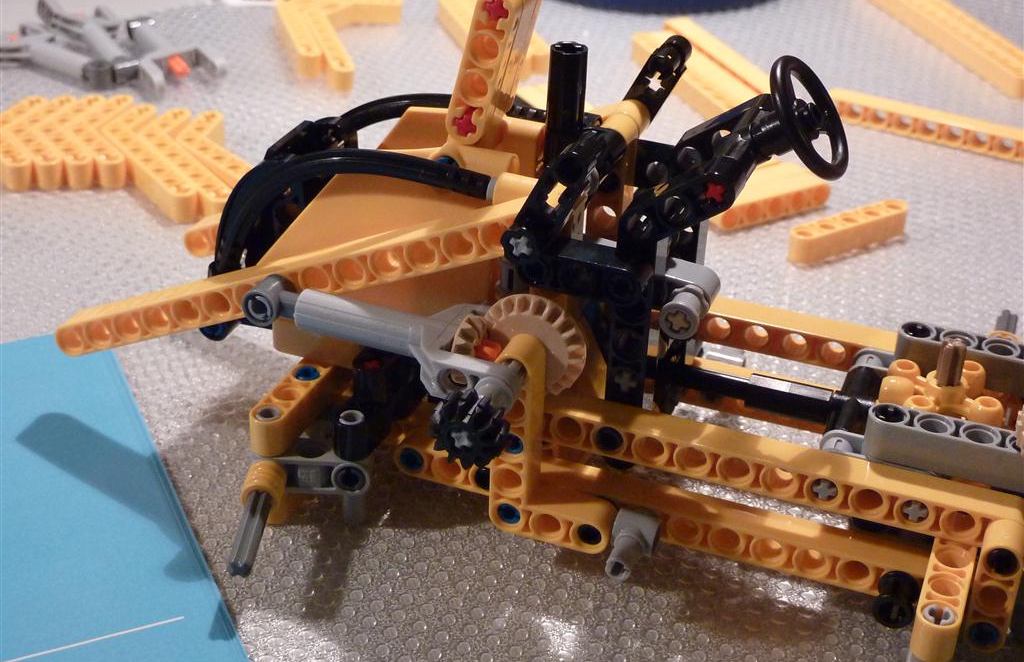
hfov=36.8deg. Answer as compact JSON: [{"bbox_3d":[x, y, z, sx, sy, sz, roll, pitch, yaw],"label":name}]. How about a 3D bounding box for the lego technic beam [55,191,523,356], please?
[{"bbox_3d":[-0.043,-0.010,0.301,0.120,0.007,0.008,-12,23,28],"label":"lego technic beam"}]

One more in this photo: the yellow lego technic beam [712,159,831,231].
[{"bbox_3d":[0.070,-0.038,0.435,0.040,0.008,0.016,-15,34,-26],"label":"yellow lego technic beam"}]

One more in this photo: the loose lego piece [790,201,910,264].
[{"bbox_3d":[0.091,-0.027,0.417,0.040,0.008,0.008,-16,35,-27],"label":"loose lego piece"}]

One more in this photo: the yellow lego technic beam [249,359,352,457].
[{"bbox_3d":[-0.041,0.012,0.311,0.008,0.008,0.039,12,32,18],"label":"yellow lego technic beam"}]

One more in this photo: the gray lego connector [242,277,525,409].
[{"bbox_3d":[-0.022,0.000,0.285,0.059,0.010,0.025,12,32,18],"label":"gray lego connector"}]

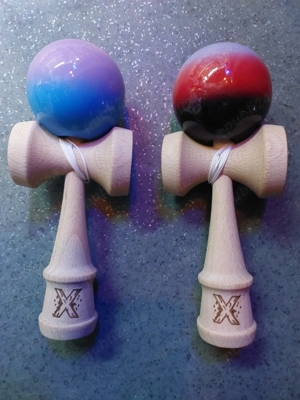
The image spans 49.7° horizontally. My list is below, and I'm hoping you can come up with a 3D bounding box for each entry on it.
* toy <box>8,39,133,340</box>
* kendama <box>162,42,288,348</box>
[{"bbox_3d":[-0.048,-0.006,0.204,0.070,0.060,0.181,3,94,-8],"label":"toy"},{"bbox_3d":[0.046,-0.003,0.202,0.070,0.060,0.181,-1,94,12],"label":"kendama"}]

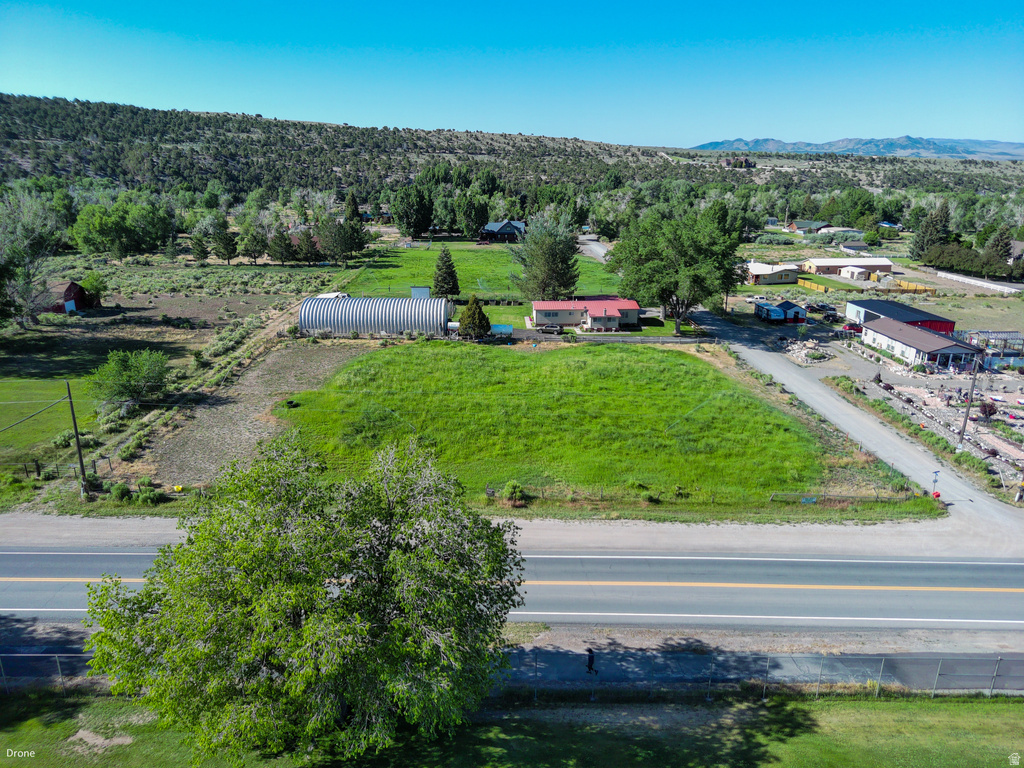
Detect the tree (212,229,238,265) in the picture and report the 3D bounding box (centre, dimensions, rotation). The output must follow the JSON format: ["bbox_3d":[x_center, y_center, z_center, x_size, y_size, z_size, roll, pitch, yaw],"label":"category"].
[{"bbox_3d":[-84.120,-39.930,198.180,7.570,10.480,7.570,0,18,0],"label":"tree"}]

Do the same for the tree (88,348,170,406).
[{"bbox_3d":[-46.057,-1.092,81.708,9.600,6.400,8.800,-9,19,-28],"label":"tree"}]

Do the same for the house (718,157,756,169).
[{"bbox_3d":[177.380,-173.610,535.800,25.000,7.400,14.000,0,18,-2],"label":"house"}]

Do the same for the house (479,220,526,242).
[{"bbox_3d":[-3.014,-57.499,257.927,17.600,8.000,12.000,-1,17,-4],"label":"house"}]

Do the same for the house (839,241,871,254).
[{"bbox_3d":[121.234,-49.398,241.232,9.800,3.900,7.200,4,17,11],"label":"house"}]

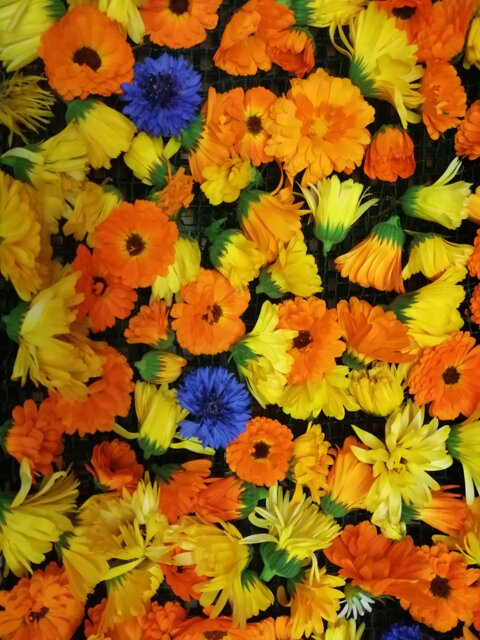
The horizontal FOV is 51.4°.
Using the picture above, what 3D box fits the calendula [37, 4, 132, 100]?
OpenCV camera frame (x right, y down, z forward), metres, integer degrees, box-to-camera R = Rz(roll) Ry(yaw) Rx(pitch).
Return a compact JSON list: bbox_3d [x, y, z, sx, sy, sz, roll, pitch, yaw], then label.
[{"bbox_3d":[-0.087,-0.152,0.290,0.053,0.025,0.053,0,107,-11],"label":"calendula"}]

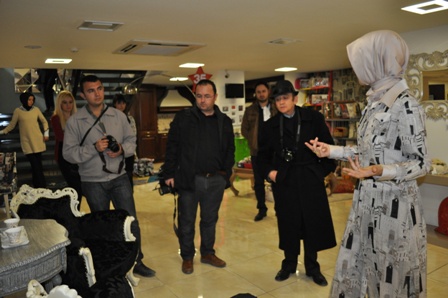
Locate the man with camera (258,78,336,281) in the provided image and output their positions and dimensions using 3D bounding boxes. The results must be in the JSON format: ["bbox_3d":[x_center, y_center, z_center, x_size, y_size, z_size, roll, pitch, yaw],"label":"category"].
[{"bbox_3d":[0.623,0.262,3.182,0.660,1.680,0.460,-1,6,13],"label":"man with camera"}]

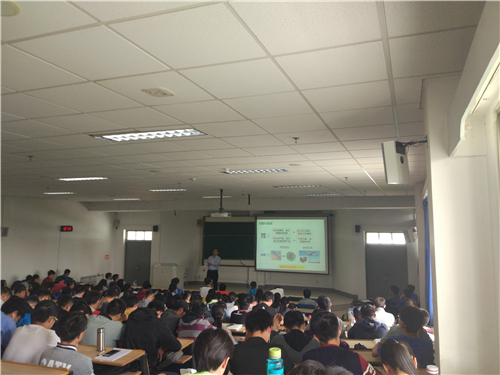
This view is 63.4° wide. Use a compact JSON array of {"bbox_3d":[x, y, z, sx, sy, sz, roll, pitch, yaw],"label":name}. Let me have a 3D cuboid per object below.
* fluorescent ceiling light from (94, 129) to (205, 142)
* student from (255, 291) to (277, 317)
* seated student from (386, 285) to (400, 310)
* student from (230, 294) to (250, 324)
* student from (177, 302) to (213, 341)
[{"bbox_3d":[-1.044,-0.543,4.220,1.200,0.080,0.300,-2,-5,21],"label":"fluorescent ceiling light"},{"bbox_3d":[0.264,2.436,6.945,0.500,1.250,0.720,-1,-5,21],"label":"student"},{"bbox_3d":[3.413,2.987,9.603,0.500,1.280,0.720,1,-5,-1],"label":"seated student"},{"bbox_3d":[-0.147,2.297,6.417,0.500,1.200,0.720,-1,-5,21],"label":"student"},{"bbox_3d":[-0.638,1.969,4.807,0.500,1.180,0.720,-1,-5,21],"label":"student"}]

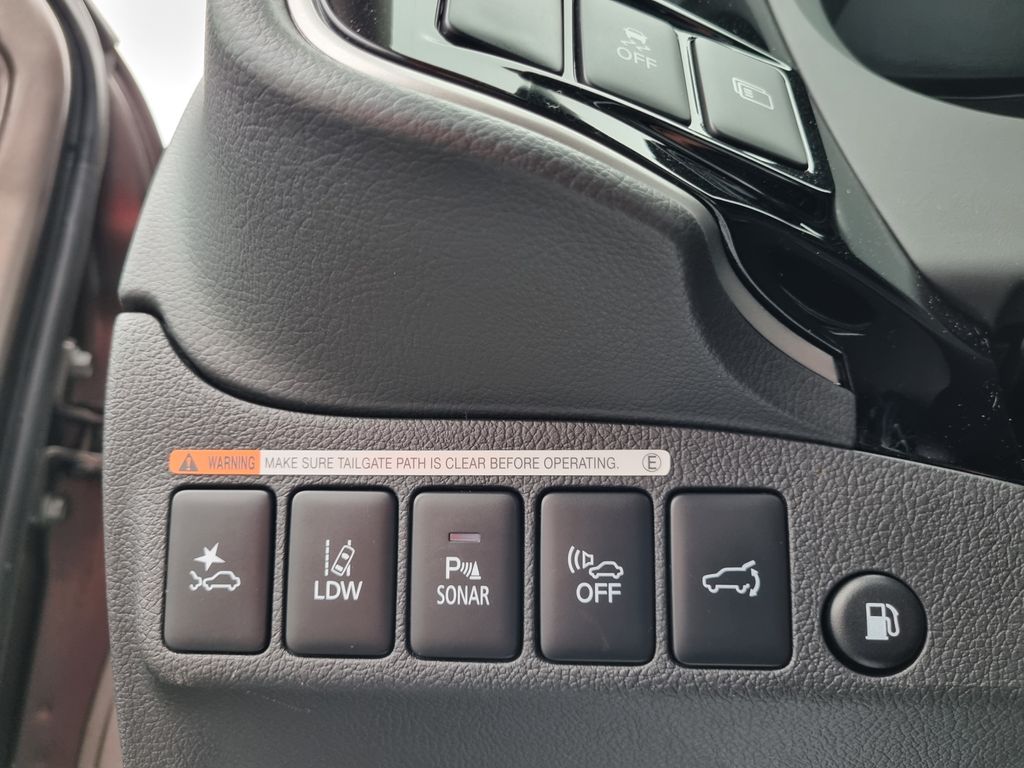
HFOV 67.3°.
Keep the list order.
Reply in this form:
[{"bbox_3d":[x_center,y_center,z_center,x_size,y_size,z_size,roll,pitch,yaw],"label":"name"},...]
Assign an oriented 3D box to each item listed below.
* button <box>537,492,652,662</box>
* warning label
[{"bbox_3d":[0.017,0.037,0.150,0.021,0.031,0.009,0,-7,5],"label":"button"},{"bbox_3d":[-0.020,0.016,0.152,0.101,0.005,0.001,0,-7,5],"label":"warning label"}]

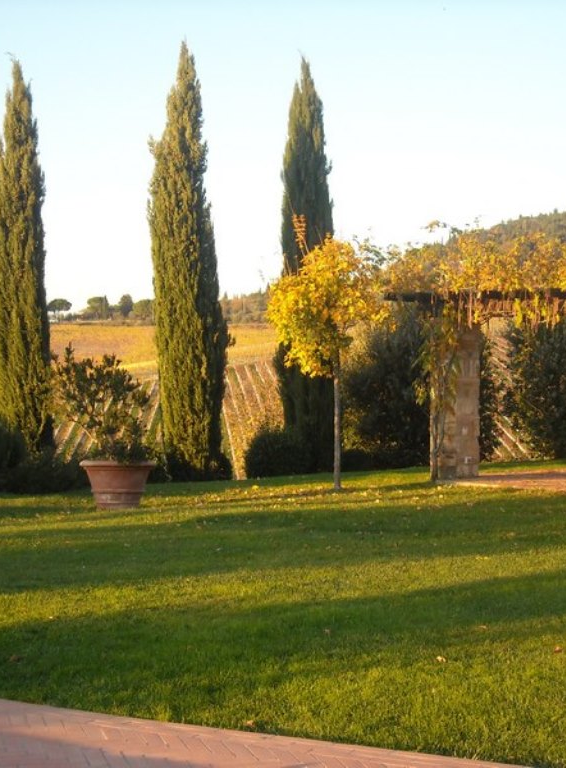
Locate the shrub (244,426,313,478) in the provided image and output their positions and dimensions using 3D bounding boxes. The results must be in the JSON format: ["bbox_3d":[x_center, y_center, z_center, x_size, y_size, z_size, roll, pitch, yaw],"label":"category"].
[{"bbox_3d":[-0.070,1.056,24.800,1.080,0.800,1.050,0,0,0],"label":"shrub"}]

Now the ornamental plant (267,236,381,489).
[{"bbox_3d":[0.546,-0.276,21.000,1.500,3.330,1.400,0,0,0],"label":"ornamental plant"}]

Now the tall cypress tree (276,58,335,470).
[{"bbox_3d":[0.382,-1.937,26.000,0.950,6.750,0.950,0,0,0],"label":"tall cypress tree"}]

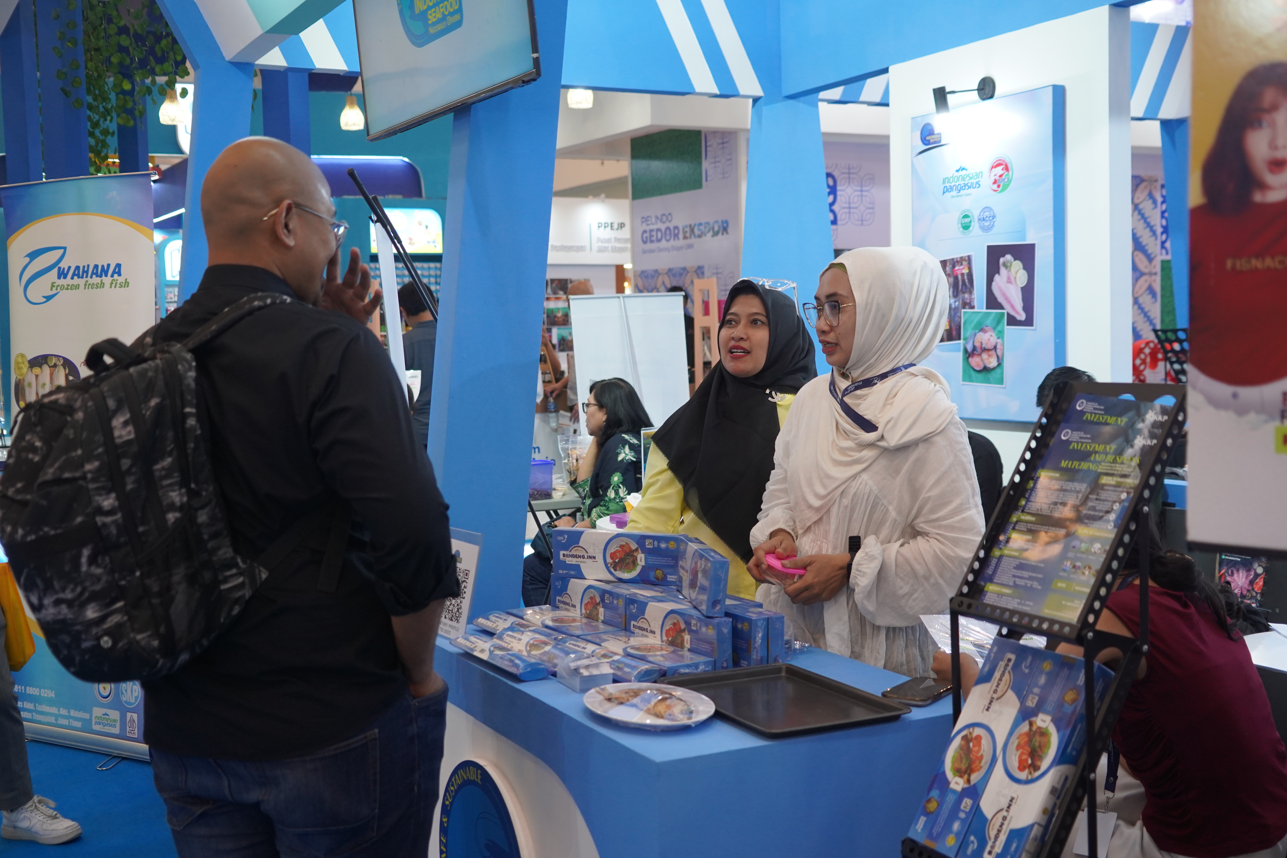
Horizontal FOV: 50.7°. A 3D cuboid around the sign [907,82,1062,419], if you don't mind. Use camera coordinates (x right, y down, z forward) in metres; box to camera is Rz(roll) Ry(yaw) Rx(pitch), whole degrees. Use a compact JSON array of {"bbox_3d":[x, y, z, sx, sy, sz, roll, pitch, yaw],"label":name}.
[{"bbox_3d":[1.331,-0.659,5.314,0.062,1.235,0.796,-4,5,-29],"label":"sign"}]

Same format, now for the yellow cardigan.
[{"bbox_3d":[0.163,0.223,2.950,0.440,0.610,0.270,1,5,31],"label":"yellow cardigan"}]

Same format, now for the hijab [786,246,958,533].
[{"bbox_3d":[0.460,-0.079,2.720,0.280,0.560,0.310,-6,6,-42],"label":"hijab"}]

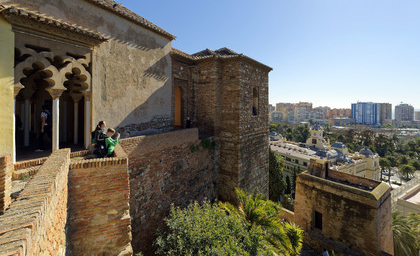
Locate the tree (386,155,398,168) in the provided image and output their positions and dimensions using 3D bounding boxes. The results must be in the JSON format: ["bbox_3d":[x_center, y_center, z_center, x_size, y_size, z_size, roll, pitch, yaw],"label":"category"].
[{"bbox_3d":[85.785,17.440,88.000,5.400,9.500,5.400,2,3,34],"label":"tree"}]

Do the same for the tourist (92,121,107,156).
[{"bbox_3d":[-3.305,0.615,5.600,0.500,1.650,0.500,-1,3,-25],"label":"tourist"}]

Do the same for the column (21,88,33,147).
[{"bbox_3d":[-7.322,-0.419,7.450,0.360,2.300,0.360,2,4,33],"label":"column"}]

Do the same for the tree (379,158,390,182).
[{"bbox_3d":[83.184,20.260,89.000,4.500,11.500,4.500,3,4,43],"label":"tree"}]

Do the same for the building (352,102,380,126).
[{"bbox_3d":[391.457,-35.244,470.000,46.000,53.000,25.000,2,4,40],"label":"building"}]

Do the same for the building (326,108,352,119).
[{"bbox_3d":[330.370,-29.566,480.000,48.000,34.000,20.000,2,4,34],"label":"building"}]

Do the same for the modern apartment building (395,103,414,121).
[{"bbox_3d":[510.471,-36.743,490.000,24.000,48.000,32.000,-3,4,-44],"label":"modern apartment building"}]

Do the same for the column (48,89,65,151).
[{"bbox_3d":[-5.180,-0.226,6.300,0.380,2.200,0.380,2,3,34],"label":"column"}]

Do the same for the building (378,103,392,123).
[{"bbox_3d":[404.205,-33.396,430.000,27.000,50.000,25.000,2,3,37],"label":"building"}]

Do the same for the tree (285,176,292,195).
[{"bbox_3d":[26.489,19.572,63.000,2.600,6.600,2.600,2,3,34],"label":"tree"}]

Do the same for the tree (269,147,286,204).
[{"bbox_3d":[16.583,12.726,48.000,6.300,15.000,6.300,2,3,34],"label":"tree"}]

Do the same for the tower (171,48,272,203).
[{"bbox_3d":[1.360,-0.500,13.400,4.000,10.300,4.900,2,4,34],"label":"tower"}]

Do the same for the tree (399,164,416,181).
[{"bbox_3d":[98.909,22.286,93.500,6.300,8.000,6.300,-3,4,-44],"label":"tree"}]

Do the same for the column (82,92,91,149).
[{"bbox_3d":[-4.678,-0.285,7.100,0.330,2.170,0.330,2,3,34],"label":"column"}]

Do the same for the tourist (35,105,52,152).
[{"bbox_3d":[-6.072,-0.018,6.850,0.550,1.720,0.500,-1,3,-22],"label":"tourist"}]

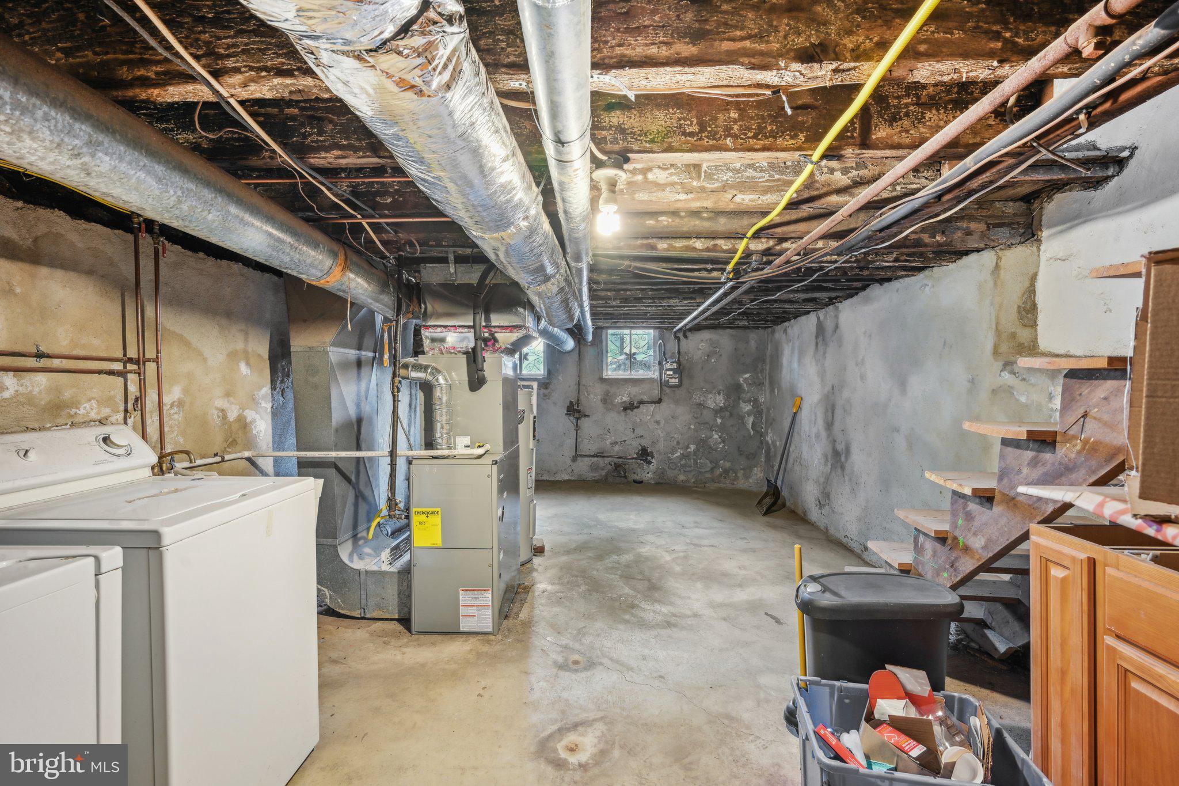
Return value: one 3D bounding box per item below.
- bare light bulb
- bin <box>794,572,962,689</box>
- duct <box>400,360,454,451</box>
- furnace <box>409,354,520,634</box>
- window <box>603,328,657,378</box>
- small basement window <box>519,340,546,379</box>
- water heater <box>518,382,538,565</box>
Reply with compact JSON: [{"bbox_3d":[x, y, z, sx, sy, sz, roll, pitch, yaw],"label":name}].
[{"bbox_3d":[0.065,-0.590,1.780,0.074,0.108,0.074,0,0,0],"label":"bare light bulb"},{"bbox_3d":[0.800,0.875,1.510,0.420,0.640,0.290,0,0,0],"label":"bin"},{"bbox_3d":[-0.877,0.065,2.800,0.290,0.490,0.130,0,0,0],"label":"duct"},{"bbox_3d":[-0.664,0.500,2.965,0.445,1.400,0.720,0,0,-1],"label":"furnace"},{"bbox_3d":[0.535,-0.517,6.850,0.700,0.650,0.100,0,0,0],"label":"window"},{"bbox_3d":[-0.900,-0.517,6.850,0.690,0.650,0.100,0,0,0],"label":"small basement window"},{"bbox_3d":[-0.685,0.570,3.830,0.570,1.270,0.560,0,0,0],"label":"water heater"}]

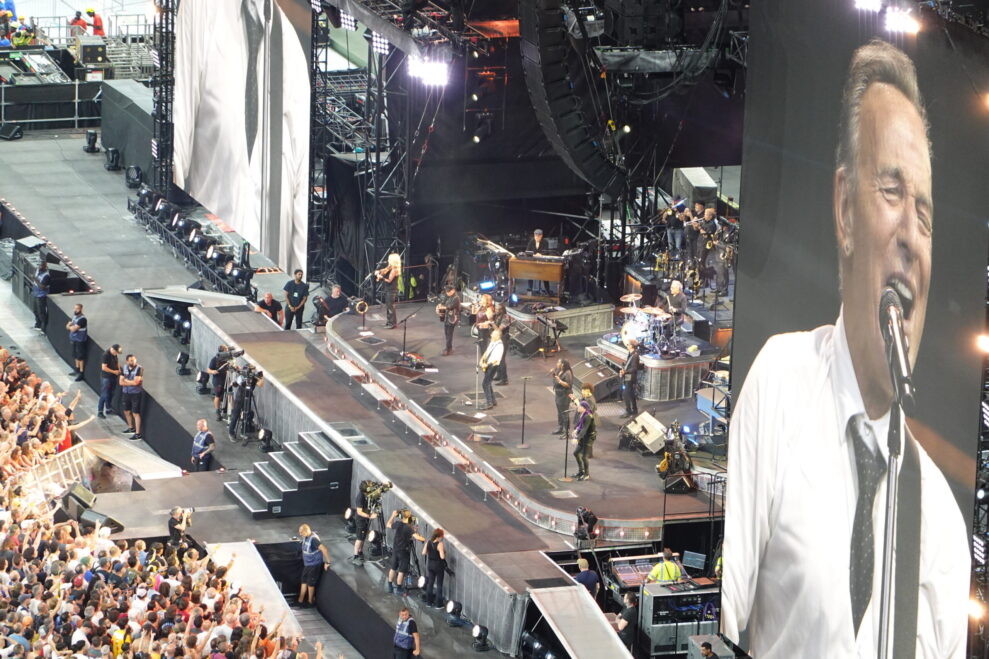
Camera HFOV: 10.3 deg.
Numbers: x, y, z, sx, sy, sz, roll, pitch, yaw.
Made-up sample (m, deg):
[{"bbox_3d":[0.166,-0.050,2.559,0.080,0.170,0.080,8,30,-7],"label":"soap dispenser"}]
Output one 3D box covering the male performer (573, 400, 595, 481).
[{"bbox_3d":[1.892,2.291,116.123,0.460,1.720,0.520,-4,15,-20],"label":"male performer"}]

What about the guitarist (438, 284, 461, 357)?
[{"bbox_3d":[-1.004,-0.201,122.568,0.480,1.620,0.550,-6,17,-25],"label":"guitarist"}]

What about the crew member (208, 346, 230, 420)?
[{"bbox_3d":[-6.327,1.211,126.391,0.480,1.780,0.520,-7,17,-30],"label":"crew member"}]

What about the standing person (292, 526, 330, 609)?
[{"bbox_3d":[-3.748,4.841,112.200,0.520,1.770,0.580,-9,19,-33],"label":"standing person"}]

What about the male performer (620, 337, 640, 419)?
[{"bbox_3d":[3.007,1.050,121.009,0.420,1.750,0.520,-4,15,-20],"label":"male performer"}]

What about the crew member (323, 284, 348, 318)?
[{"bbox_3d":[-3.663,-0.172,126.234,0.560,1.730,0.420,-10,20,-37],"label":"crew member"}]

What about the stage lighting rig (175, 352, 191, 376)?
[{"bbox_3d":[-7.184,0.781,126.760,0.360,0.490,0.340,-3,17,-17],"label":"stage lighting rig"}]

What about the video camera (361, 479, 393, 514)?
[{"bbox_3d":[-2.389,3.390,112.178,0.350,0.450,0.700,15,20,39],"label":"video camera"}]

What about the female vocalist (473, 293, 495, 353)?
[{"bbox_3d":[-0.220,0.026,122.987,0.450,1.700,0.470,-7,18,-27],"label":"female vocalist"}]

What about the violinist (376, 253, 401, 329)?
[{"bbox_3d":[-2.383,-0.899,125.848,0.540,1.730,0.460,0,16,-8],"label":"violinist"}]

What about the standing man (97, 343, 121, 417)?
[{"bbox_3d":[-9.201,1.199,130.940,0.440,1.770,0.500,4,15,9],"label":"standing man"}]

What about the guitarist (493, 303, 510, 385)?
[{"bbox_3d":[0.187,0.307,120.589,0.420,1.760,0.520,-6,18,-27],"label":"guitarist"}]

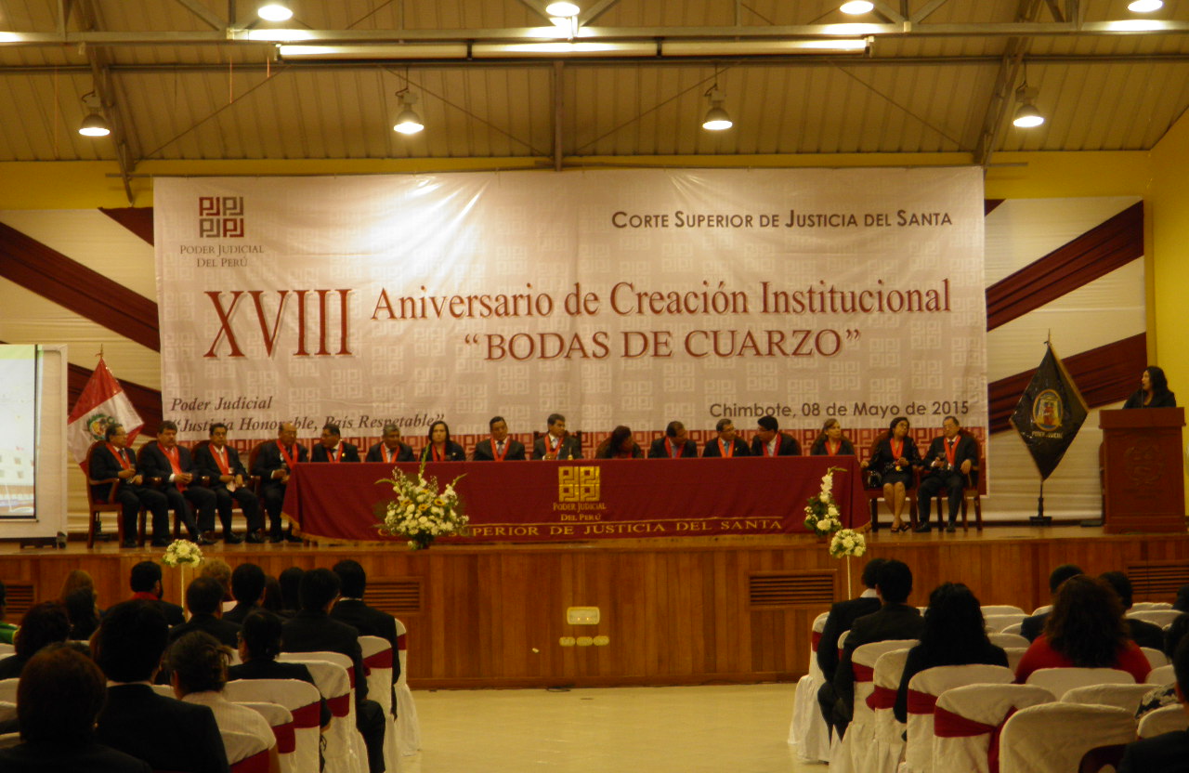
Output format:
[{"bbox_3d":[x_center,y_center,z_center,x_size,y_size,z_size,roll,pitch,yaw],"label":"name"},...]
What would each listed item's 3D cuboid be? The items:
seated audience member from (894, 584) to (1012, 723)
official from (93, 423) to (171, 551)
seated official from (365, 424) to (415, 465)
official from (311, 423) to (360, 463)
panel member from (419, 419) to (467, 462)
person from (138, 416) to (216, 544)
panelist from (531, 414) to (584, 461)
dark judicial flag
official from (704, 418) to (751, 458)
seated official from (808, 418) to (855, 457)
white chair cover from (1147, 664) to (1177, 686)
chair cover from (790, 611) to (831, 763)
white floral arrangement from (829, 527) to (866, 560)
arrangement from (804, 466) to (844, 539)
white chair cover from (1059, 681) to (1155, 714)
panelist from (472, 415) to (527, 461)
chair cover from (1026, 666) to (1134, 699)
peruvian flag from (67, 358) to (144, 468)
[{"bbox_3d":[1.465,1.439,9.021,0.520,1.230,0.820,-1,-3,0],"label":"seated audience member"},{"bbox_3d":[-4.649,0.984,21.381,0.540,1.250,0.780,2,-4,-38],"label":"official"},{"bbox_3d":[-2.052,0.985,21.580,0.580,1.222,0.800,-1,-3,-3],"label":"seated official"},{"bbox_3d":[-2.618,0.987,21.581,0.580,1.236,0.800,-1,-3,-3],"label":"official"},{"bbox_3d":[-1.534,0.962,21.581,0.560,1.251,0.800,-1,-3,-3],"label":"panel member"},{"bbox_3d":[-4.317,0.997,22.082,0.640,1.316,0.850,0,-3,-22],"label":"person"},{"bbox_3d":[-0.375,0.908,21.732,0.570,1.280,0.800,-1,-3,-5],"label":"panelist"},{"bbox_3d":[5.297,0.296,24.810,0.920,1.581,0.250,-1,-3,0],"label":"dark judicial flag"},{"bbox_3d":[1.384,0.926,21.980,0.550,1.220,0.800,-1,-3,-3],"label":"official"},{"bbox_3d":[2.436,0.919,21.730,0.490,1.210,0.750,-1,-3,0],"label":"seated official"},{"bbox_3d":[2.558,1.622,9.183,0.490,0.880,0.560,-1,-3,-2],"label":"white chair cover"},{"bbox_3d":[1.476,1.783,12.793,0.470,0.885,0.580,-1,-3,-5],"label":"chair cover"},{"bbox_3d":[1.802,1.121,15.161,0.270,0.220,0.270,-1,-3,0],"label":"white floral arrangement"},{"bbox_3d":[2.079,1.058,19.069,0.360,0.671,0.340,-1,-3,-2],"label":"arrangement"},{"bbox_3d":[2.011,1.584,8.324,0.490,0.880,0.560,-1,-3,-2],"label":"white chair cover"},{"bbox_3d":[-0.979,0.930,21.731,0.570,1.250,0.800,-1,-3,0],"label":"panelist"},{"bbox_3d":[1.912,1.554,8.569,0.460,0.885,0.560,-1,-3,-3],"label":"chair cover"},{"bbox_3d":[-5.756,0.420,25.017,0.920,1.500,0.250,-1,-3,-5],"label":"peruvian flag"}]

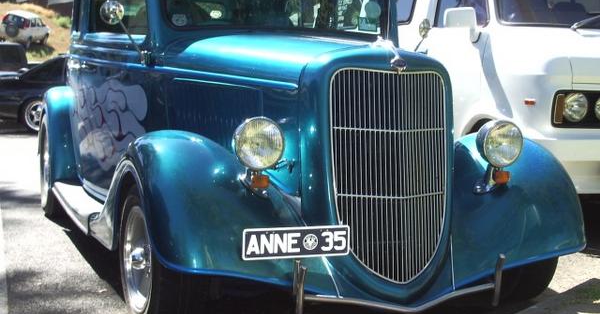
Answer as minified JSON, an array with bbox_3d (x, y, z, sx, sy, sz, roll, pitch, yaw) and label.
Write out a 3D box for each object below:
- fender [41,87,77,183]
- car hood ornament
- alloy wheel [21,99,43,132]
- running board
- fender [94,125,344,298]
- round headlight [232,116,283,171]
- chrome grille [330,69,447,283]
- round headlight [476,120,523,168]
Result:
[{"bbox_3d":[-1.555,-0.162,6.089,0.316,0.632,1.173,-1,5,-22],"label":"fender"},{"bbox_3d":[0.314,-0.366,3.389,0.071,0.138,0.219,-1,5,-22],"label":"car hood ornament"},{"bbox_3d":[-3.807,-0.589,13.600,0.440,0.440,0.200,2,5,12],"label":"alloy wheel"},{"bbox_3d":[-1.064,0.242,4.724,0.235,0.082,1.581,-1,5,-22],"label":"running board"},{"bbox_3d":[-0.368,0.143,3.589,0.673,0.546,1.163,-1,5,-22],"label":"fender"},{"bbox_3d":[-0.159,-0.049,3.255,0.192,0.192,0.148,-1,5,-22],"label":"round headlight"},{"bbox_3d":[0.341,0.067,3.333,0.479,0.755,0.173,-1,5,-22],"label":"chrome grille"},{"bbox_3d":[0.752,-0.058,3.624,0.192,0.192,0.148,-1,5,-22],"label":"round headlight"}]

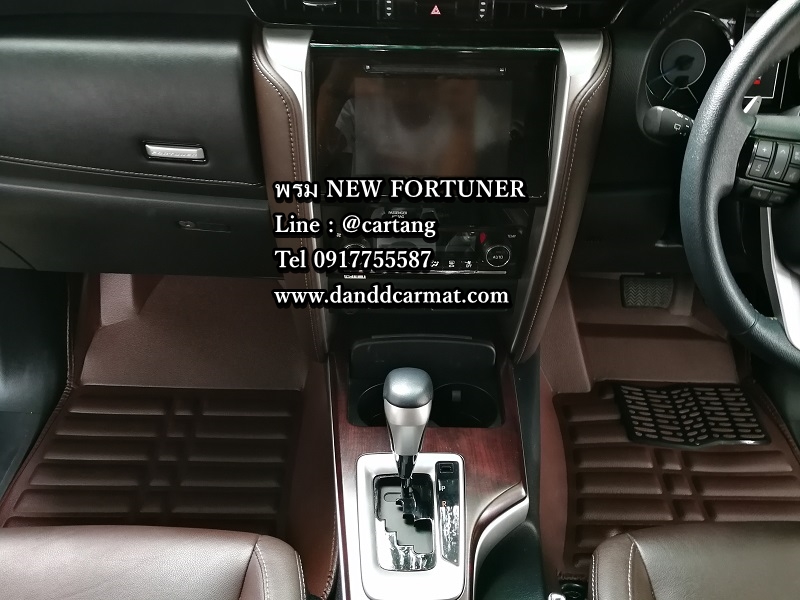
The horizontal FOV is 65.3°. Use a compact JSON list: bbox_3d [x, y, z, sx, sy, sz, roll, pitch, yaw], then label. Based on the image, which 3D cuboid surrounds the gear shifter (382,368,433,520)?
[{"bbox_3d":[0.009,0.142,0.635,0.049,0.152,0.055,1,28,0],"label":"gear shifter"}]

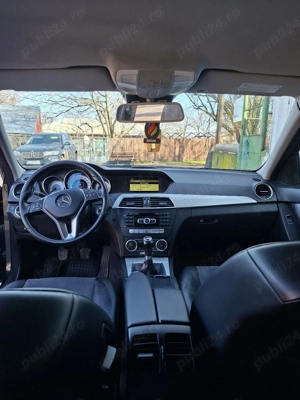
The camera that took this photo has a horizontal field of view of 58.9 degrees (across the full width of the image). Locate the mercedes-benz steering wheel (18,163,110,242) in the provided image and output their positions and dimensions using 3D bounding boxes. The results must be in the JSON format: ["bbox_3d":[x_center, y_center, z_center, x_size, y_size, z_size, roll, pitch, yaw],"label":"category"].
[{"bbox_3d":[-0.372,0.008,1.168,0.373,0.373,0.110,0,-15,-4],"label":"mercedes-benz steering wheel"}]

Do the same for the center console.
[{"bbox_3d":[0.017,0.411,0.902,0.190,0.210,0.380,0,11,-4],"label":"center console"}]

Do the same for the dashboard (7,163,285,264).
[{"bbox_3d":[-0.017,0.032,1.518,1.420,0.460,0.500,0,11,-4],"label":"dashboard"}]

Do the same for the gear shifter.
[{"bbox_3d":[-0.005,0.251,1.165,0.065,0.155,0.075,0,11,-4],"label":"gear shifter"}]

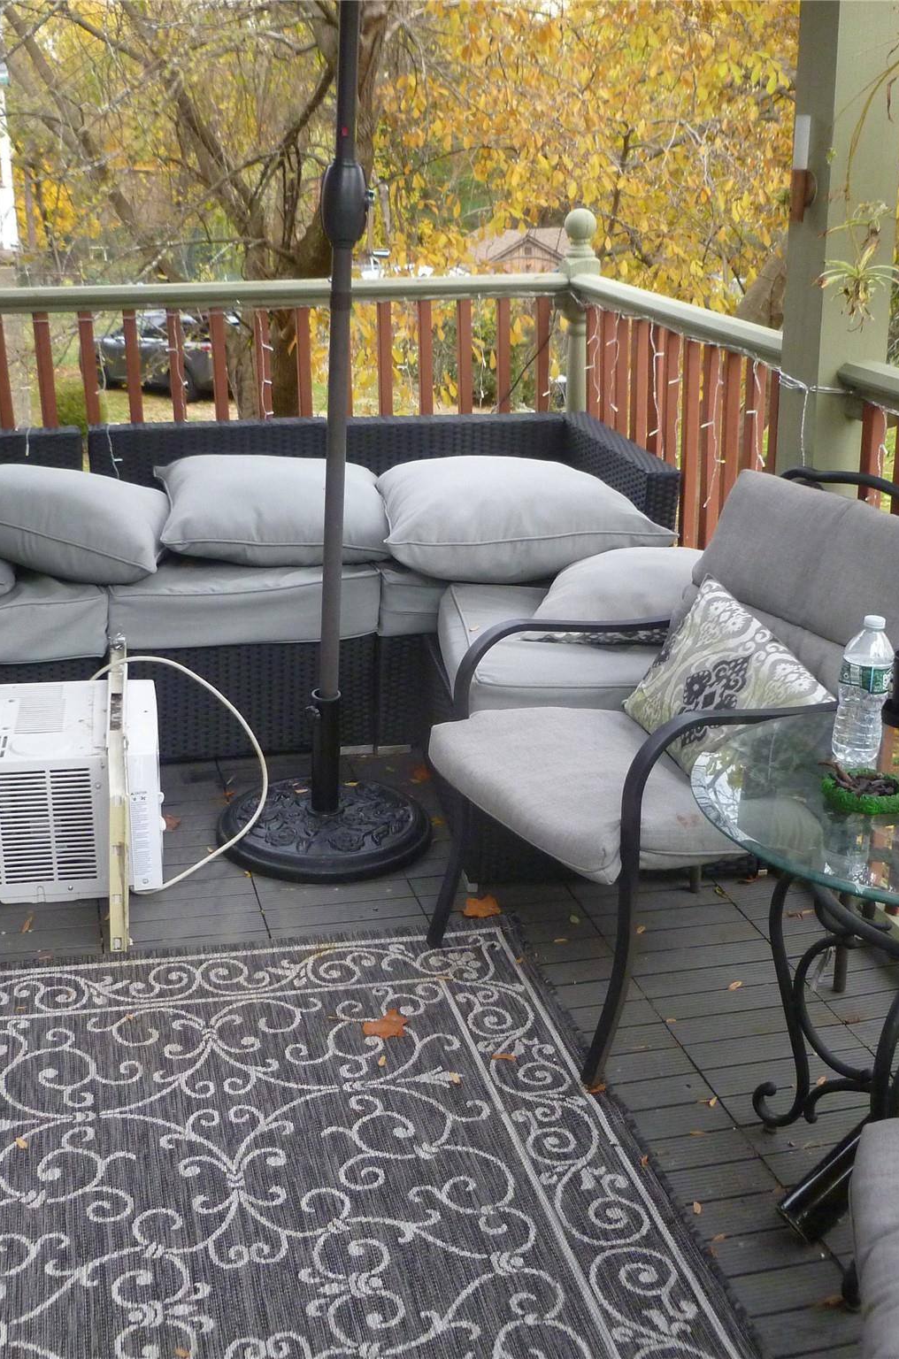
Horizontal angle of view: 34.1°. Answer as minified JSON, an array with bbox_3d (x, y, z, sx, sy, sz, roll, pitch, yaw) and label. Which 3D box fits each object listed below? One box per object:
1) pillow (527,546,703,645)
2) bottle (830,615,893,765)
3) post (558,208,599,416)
[{"bbox_3d":[0.370,-0.214,3.330,0.450,0.145,0.410,0,20,-1],"label":"pillow"},{"bbox_3d":[0.565,0.016,2.005,0.066,0.203,0.066,-5,20,-15],"label":"bottle"},{"bbox_3d":[0.385,-0.800,4.635,0.098,1.290,0.098,-5,20,-15],"label":"post"}]

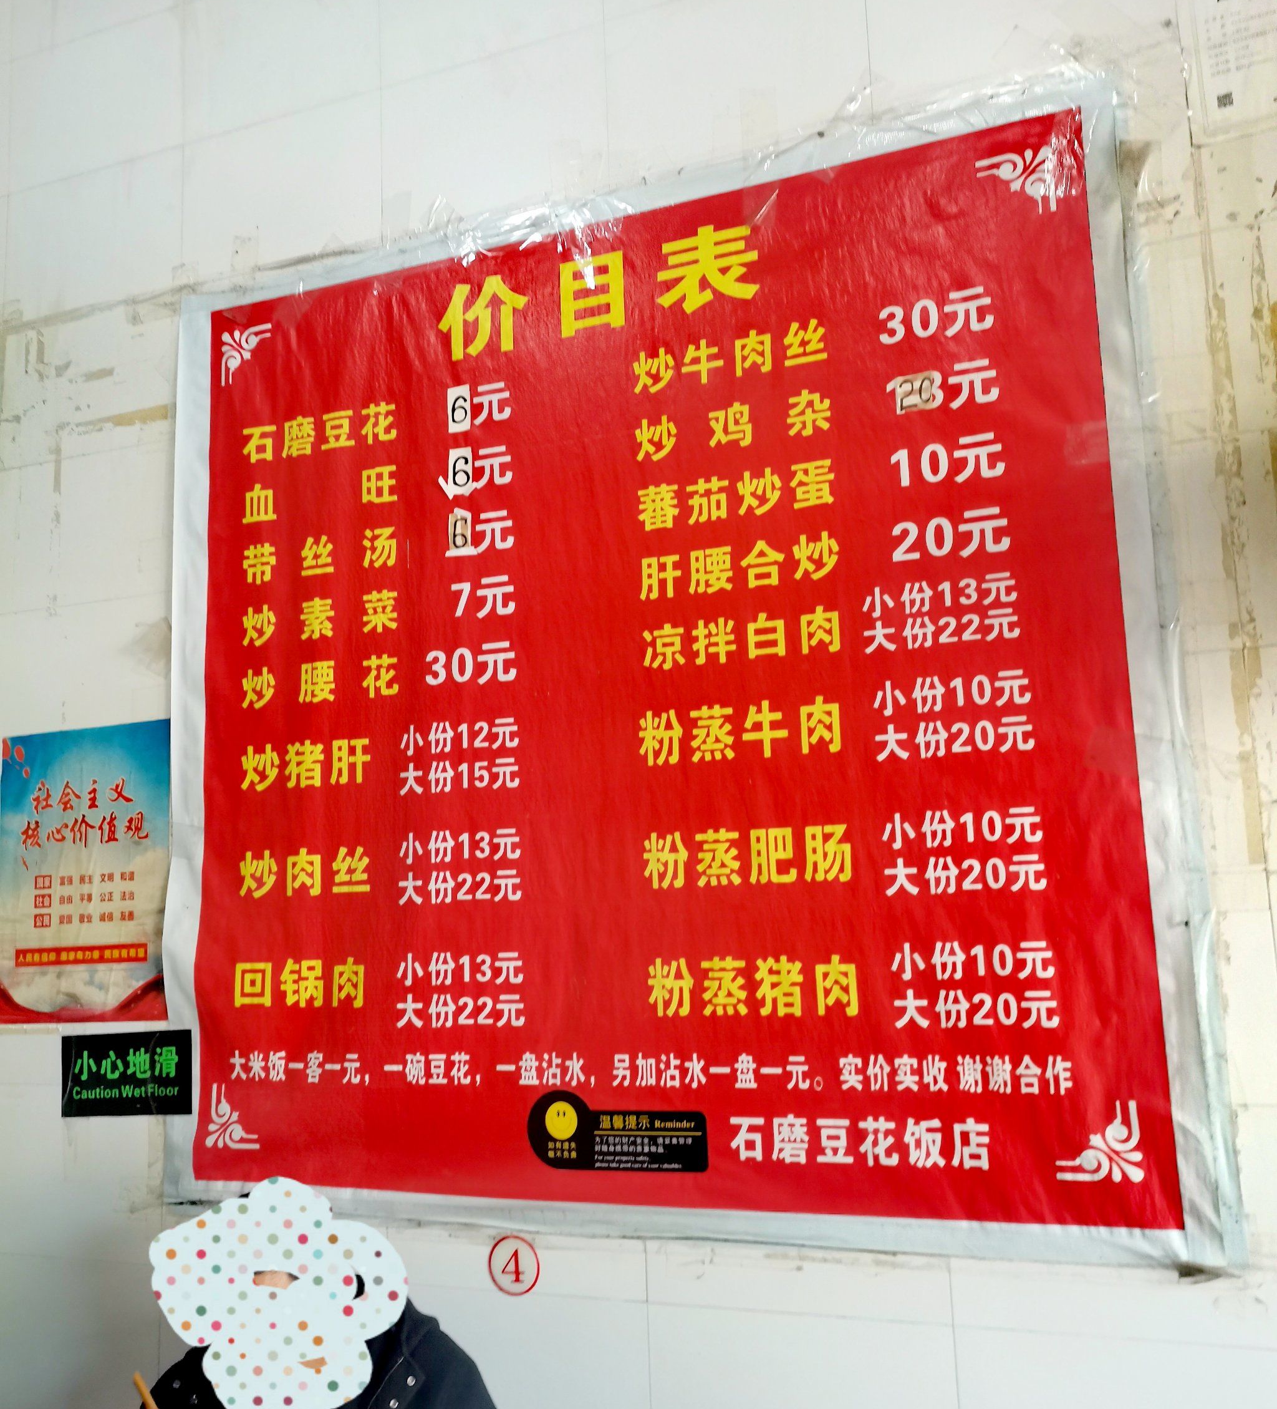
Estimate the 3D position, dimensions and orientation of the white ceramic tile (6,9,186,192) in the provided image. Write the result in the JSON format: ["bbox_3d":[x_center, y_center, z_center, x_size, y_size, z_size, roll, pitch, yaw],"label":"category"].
[{"bbox_3d":[-1.117,-1.234,2.634,0.450,0.300,0.010,-5,-9,20],"label":"white ceramic tile"}]

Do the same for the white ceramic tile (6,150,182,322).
[{"bbox_3d":[-1.106,-0.938,2.588,0.450,0.300,0.010,-5,-9,20],"label":"white ceramic tile"}]

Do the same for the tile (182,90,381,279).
[{"bbox_3d":[-0.685,-0.977,2.434,0.450,0.300,0.010,-5,-9,20],"label":"tile"}]

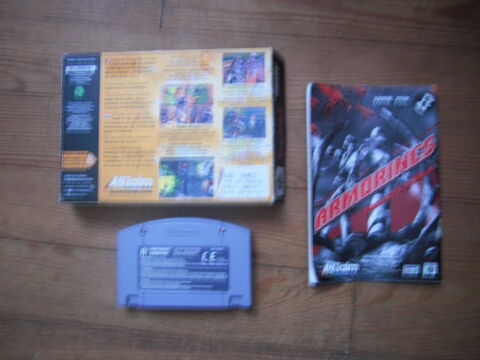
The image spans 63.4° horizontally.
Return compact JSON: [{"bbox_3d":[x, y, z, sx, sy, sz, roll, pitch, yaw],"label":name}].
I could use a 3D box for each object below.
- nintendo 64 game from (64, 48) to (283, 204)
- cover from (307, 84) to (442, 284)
[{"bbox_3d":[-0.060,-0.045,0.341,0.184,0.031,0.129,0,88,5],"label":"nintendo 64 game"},{"bbox_3d":[0.116,0.003,0.341,0.114,0.006,0.175,0,88,5],"label":"cover"}]

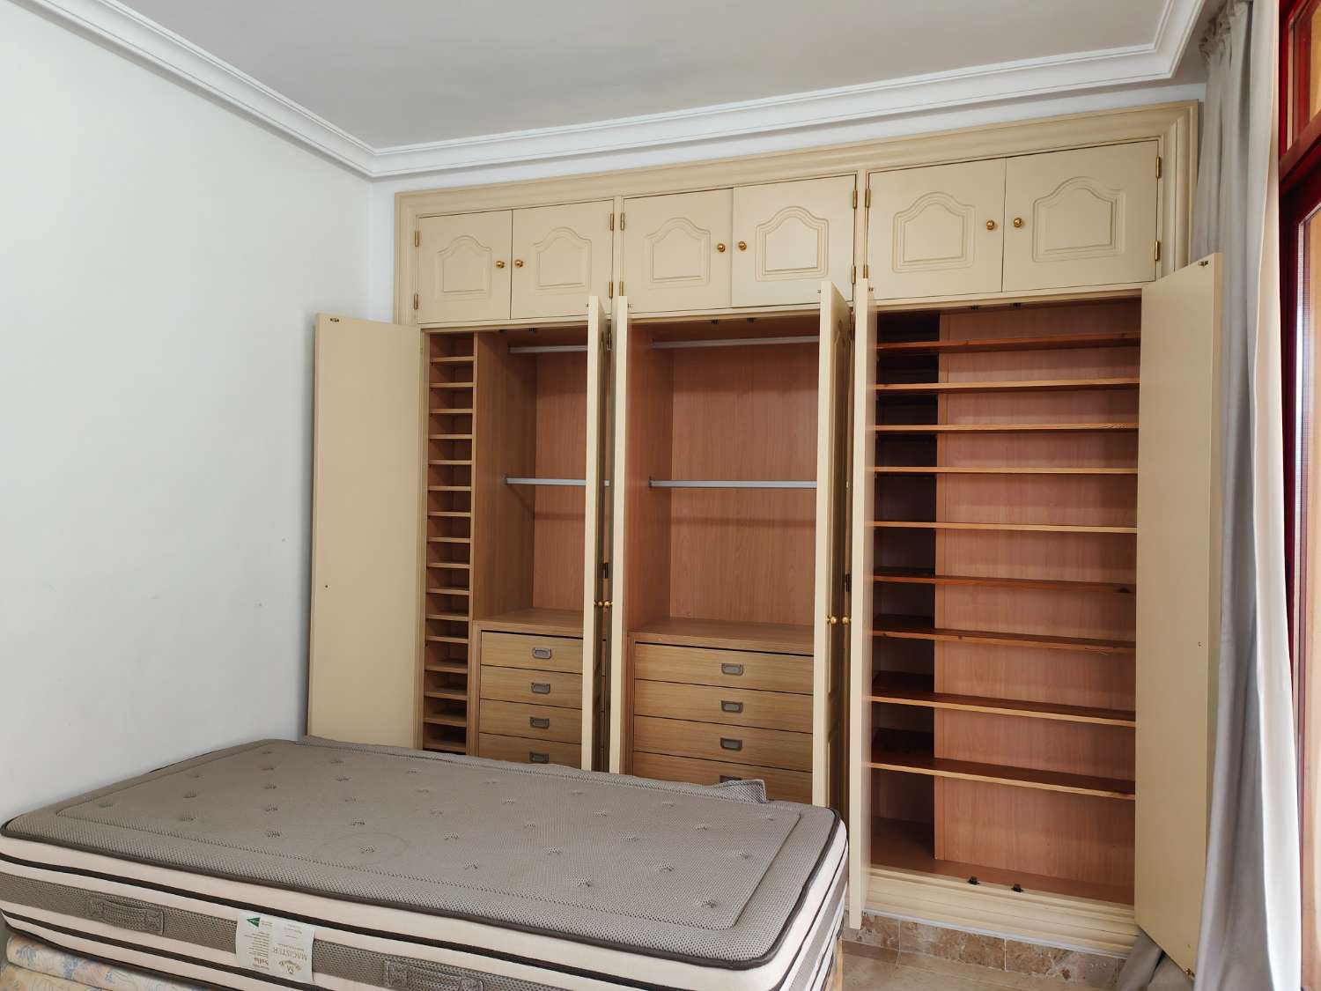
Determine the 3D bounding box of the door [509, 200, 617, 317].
[{"bbox_3d":[-0.353,-0.845,3.453,0.407,0.405,0.031,1,0,21],"label":"door"}]

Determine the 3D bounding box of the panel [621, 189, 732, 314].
[{"bbox_3d":[0.060,-0.837,3.295,0.400,0.404,0.031,1,0,21],"label":"panel"}]

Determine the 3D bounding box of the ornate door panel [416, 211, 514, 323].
[{"bbox_3d":[-0.734,-0.855,3.599,0.410,0.406,0.031,1,0,21],"label":"ornate door panel"}]

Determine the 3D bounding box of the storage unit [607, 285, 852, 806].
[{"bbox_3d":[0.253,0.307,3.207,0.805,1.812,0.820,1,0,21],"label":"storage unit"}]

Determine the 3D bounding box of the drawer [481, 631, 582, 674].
[{"bbox_3d":[-0.353,0.568,3.622,0.489,0.127,0.426,1,0,21],"label":"drawer"}]

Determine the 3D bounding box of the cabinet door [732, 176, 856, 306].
[{"bbox_3d":[0.437,-0.830,3.151,0.408,0.406,0.031,1,0,21],"label":"cabinet door"}]

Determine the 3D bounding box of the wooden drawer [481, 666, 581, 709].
[{"bbox_3d":[-0.355,0.694,3.622,0.489,0.125,0.426,1,0,21],"label":"wooden drawer"}]

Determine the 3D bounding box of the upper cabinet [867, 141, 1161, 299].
[{"bbox_3d":[1.105,-0.798,3.046,0.805,0.396,0.501,1,0,21],"label":"upper cabinet"}]

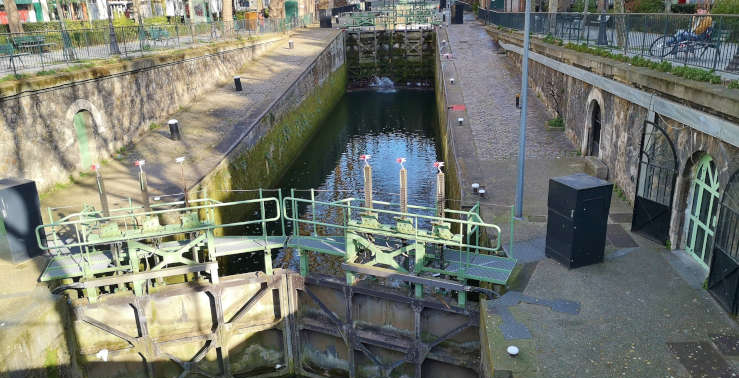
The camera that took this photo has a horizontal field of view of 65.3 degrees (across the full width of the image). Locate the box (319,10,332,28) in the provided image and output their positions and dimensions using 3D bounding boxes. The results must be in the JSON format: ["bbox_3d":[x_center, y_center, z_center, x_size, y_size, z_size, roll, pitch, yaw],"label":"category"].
[{"bbox_3d":[-4.020,-15.729,53.246,0.900,1.650,0.770,10,21,33],"label":"box"}]

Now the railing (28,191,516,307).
[{"bbox_3d":[-1.904,1.103,11.715,9.500,1.530,2.500,0,17,6],"label":"railing"}]

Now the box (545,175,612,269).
[{"bbox_3d":[4.235,0.632,11.696,0.900,1.650,0.770,-10,19,-23],"label":"box"}]

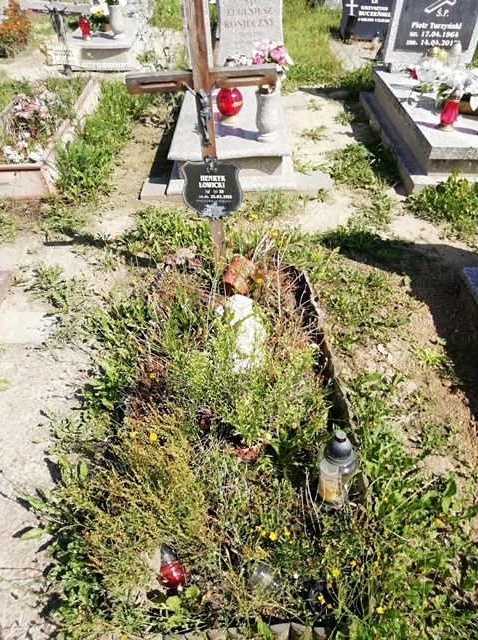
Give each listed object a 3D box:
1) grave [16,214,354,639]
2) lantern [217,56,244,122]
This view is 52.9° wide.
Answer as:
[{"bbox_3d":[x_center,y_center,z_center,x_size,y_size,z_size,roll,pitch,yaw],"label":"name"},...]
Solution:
[{"bbox_3d":[-0.085,0.167,1.813,0.860,0.300,1.750,-3,42,0],"label":"grave"},{"bbox_3d":[-0.061,-1.551,3.295,0.163,0.370,0.163,-1,42,2],"label":"lantern"}]

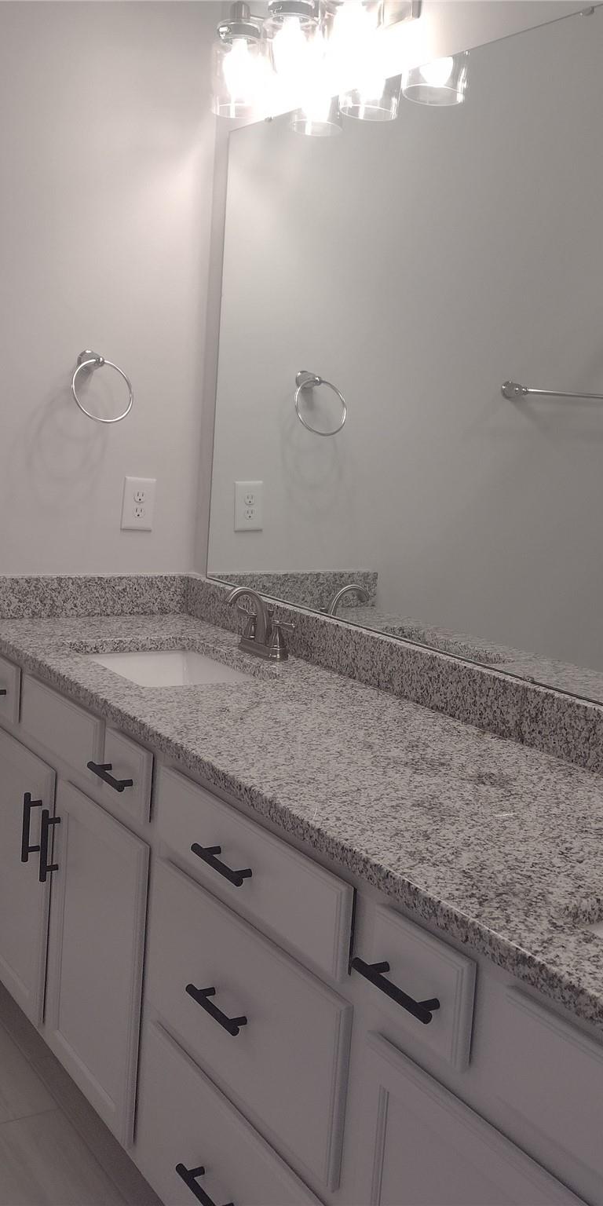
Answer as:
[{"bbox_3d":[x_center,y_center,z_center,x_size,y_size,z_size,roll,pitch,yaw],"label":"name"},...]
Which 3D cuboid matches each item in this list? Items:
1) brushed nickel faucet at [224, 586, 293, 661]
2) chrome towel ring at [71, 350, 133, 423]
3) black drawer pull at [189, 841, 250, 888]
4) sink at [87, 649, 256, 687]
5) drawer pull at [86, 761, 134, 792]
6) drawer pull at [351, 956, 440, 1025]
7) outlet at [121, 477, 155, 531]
[{"bbox_3d":[-0.108,0.039,2.661,0.143,0.150,0.248,-1,10,-31],"label":"brushed nickel faucet"},{"bbox_3d":[-0.471,-0.501,2.901,0.150,0.163,0.122,-1,10,-31],"label":"chrome towel ring"},{"bbox_3d":[-0.110,0.375,1.805,0.036,0.012,0.142,-1,10,-31],"label":"black drawer pull"},{"bbox_3d":[-0.276,0.214,2.582,0.305,0.155,0.450,-1,10,-31],"label":"sink"},{"bbox_3d":[-0.327,0.298,2.162,0.036,0.012,0.142,-1,10,-31],"label":"drawer pull"},{"bbox_3d":[0.113,0.441,1.436,0.036,0.012,0.142,-1,10,-31],"label":"drawer pull"},{"bbox_3d":[-0.397,-0.239,3.062,0.081,0.127,0.008,-1,10,-31],"label":"outlet"}]

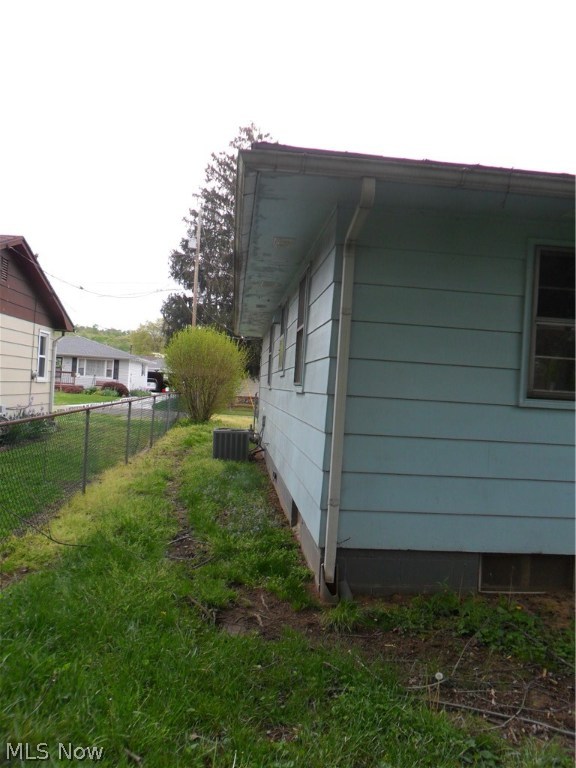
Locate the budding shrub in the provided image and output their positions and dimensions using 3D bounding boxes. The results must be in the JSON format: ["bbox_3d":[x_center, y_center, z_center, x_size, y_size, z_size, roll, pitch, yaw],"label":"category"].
[{"bbox_3d":[-2.688,-0.308,19.400,2.600,3.050,2.600,3,0,-6],"label":"budding shrub"}]

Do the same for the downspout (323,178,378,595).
[{"bbox_3d":[0.414,0.115,4.139,0.100,2.880,0.650,3,0,-6],"label":"downspout"}]

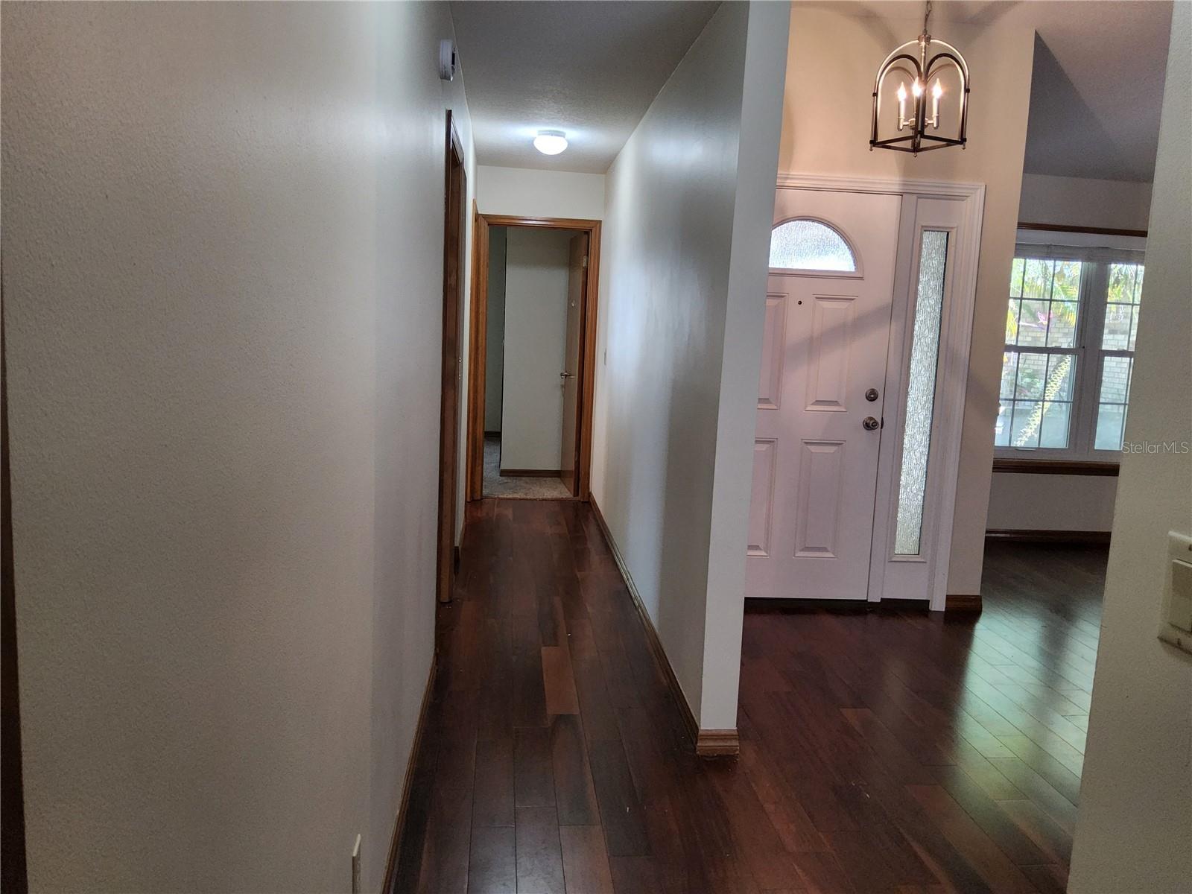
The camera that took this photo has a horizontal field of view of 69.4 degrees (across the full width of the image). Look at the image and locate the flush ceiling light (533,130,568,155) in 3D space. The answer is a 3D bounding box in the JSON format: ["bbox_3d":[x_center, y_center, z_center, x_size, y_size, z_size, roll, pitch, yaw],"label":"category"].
[{"bbox_3d":[-0.262,-1.783,5.076,0.205,0.118,0.205,2,8,-6],"label":"flush ceiling light"}]

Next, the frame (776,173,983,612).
[{"bbox_3d":[1.108,-0.229,4.209,1.410,2.100,0.120,2,8,-6],"label":"frame"}]

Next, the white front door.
[{"bbox_3d":[0.955,-0.225,4.196,0.920,1.990,0.045,2,8,-6],"label":"white front door"}]

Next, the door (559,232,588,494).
[{"bbox_3d":[-0.177,-0.672,7.000,0.040,2.030,0.762,1,8,-10],"label":"door"}]

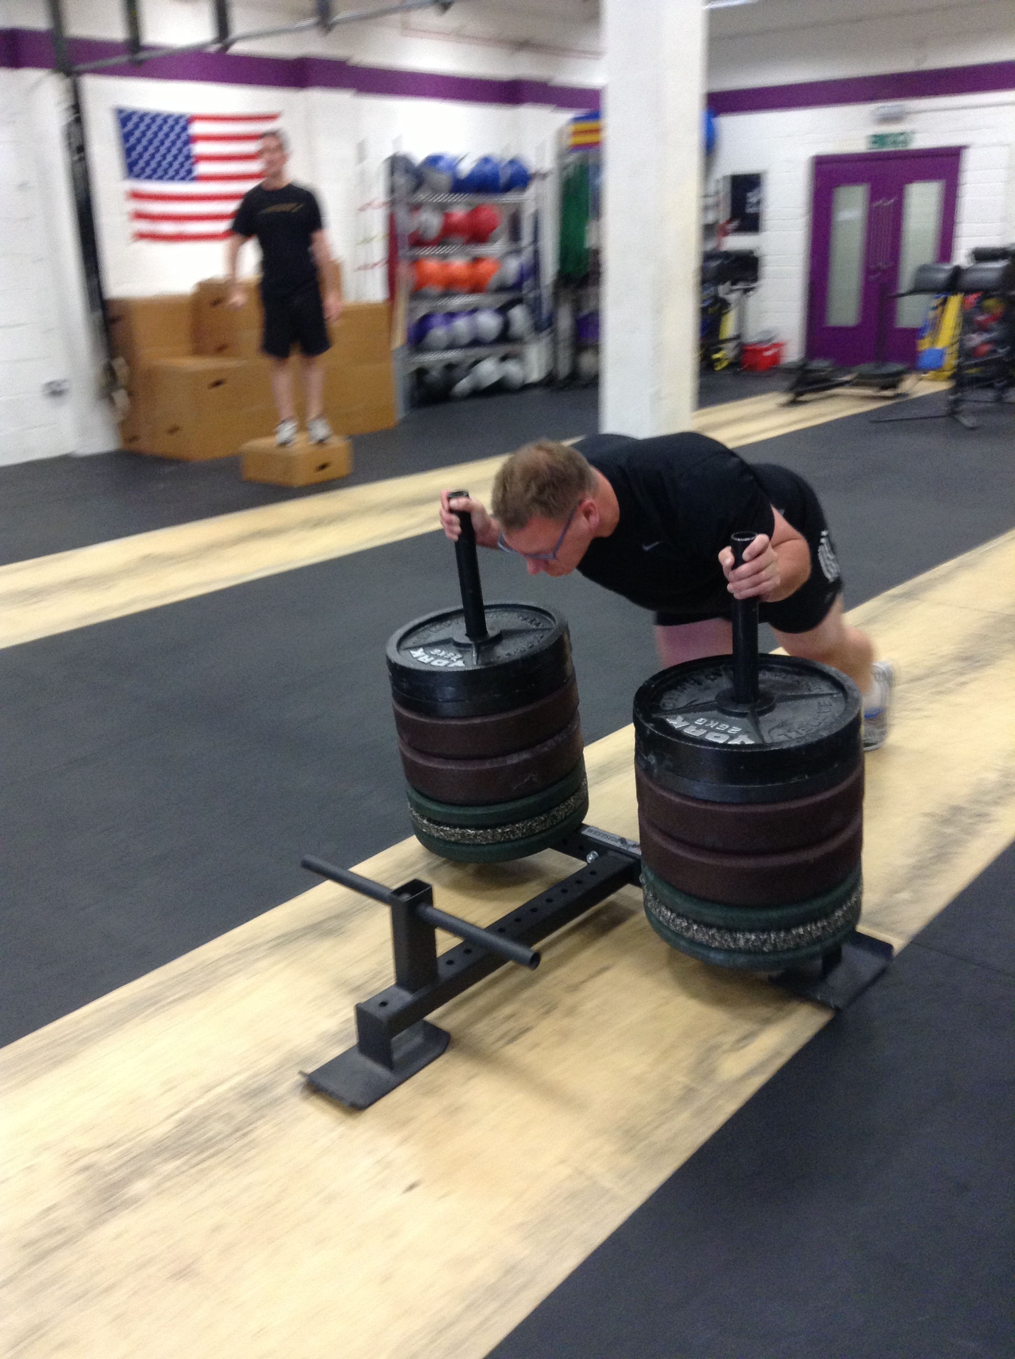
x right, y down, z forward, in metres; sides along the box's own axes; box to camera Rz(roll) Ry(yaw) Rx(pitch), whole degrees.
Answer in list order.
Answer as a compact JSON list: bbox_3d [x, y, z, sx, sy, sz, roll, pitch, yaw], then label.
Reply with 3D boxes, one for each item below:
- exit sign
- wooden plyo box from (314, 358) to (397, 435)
[{"bbox_3d":[3.627,-5.161,12.409,0.390,0.130,0.040,17,27,42],"label":"exit sign"},{"bbox_3d":[-1.303,-2.200,10.093,0.600,0.500,0.640,14,25,39],"label":"wooden plyo box"}]

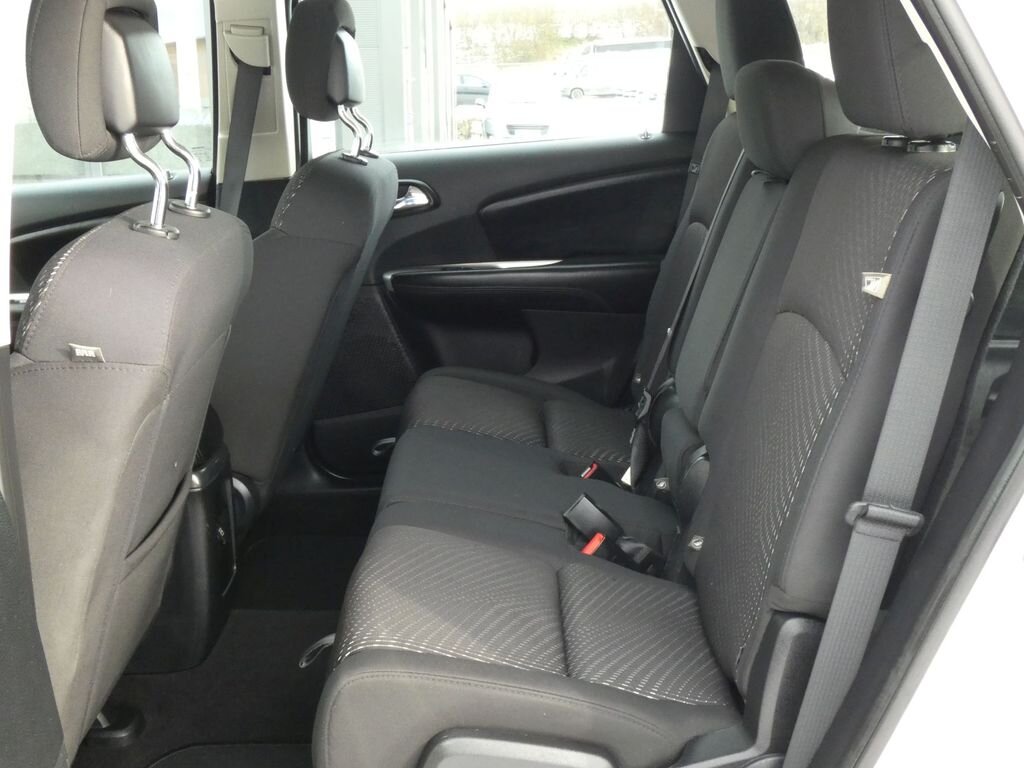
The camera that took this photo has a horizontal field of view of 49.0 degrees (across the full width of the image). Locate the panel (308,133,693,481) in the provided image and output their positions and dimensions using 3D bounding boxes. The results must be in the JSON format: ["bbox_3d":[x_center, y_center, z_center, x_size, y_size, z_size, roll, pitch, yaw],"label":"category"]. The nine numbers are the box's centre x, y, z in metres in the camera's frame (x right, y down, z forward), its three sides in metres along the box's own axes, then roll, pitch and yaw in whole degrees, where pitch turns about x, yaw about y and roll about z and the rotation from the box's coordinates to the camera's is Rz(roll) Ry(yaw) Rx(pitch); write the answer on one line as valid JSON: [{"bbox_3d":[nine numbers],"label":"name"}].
[{"bbox_3d":[-0.010,-0.163,2.510,0.870,0.770,0.140,0,16,-1],"label":"panel"}]

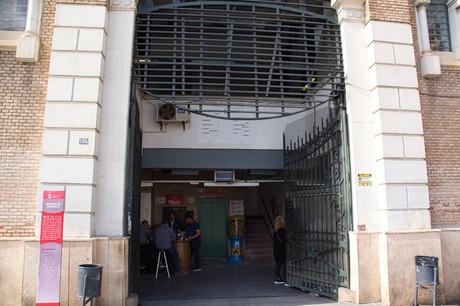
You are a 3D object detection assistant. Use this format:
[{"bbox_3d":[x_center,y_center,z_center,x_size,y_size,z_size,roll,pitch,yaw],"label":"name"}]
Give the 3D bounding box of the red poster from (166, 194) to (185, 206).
[{"bbox_3d":[-1.931,1.662,12.122,0.657,0.404,0.051,1,-8,-6],"label":"red poster"}]

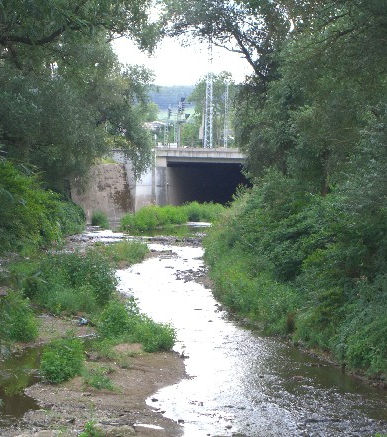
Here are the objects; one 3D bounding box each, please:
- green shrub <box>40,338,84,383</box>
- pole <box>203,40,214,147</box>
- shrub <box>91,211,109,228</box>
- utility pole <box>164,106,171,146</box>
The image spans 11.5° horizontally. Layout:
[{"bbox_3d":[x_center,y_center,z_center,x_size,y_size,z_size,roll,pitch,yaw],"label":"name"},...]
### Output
[{"bbox_3d":[-3.446,3.736,50.500,1.130,1.100,1.100,0,2,0],"label":"green shrub"},{"bbox_3d":[1.719,-14.097,220.000,1.100,12.700,1.100,0,2,0],"label":"pole"},{"bbox_3d":[-8.569,0.091,175.000,1.600,1.600,1.500,0,2,0],"label":"shrub"},{"bbox_3d":[-3.007,-10.524,222.000,0.600,4.800,0.600,-1,2,-24],"label":"utility pole"}]

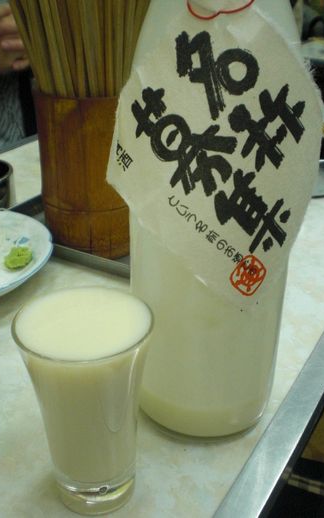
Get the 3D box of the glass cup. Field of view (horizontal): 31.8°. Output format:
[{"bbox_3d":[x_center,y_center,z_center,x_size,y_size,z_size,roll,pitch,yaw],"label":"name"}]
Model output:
[{"bbox_3d":[-0.032,0.067,0.254,0.058,0.093,0.058,0,26,0],"label":"glass cup"}]

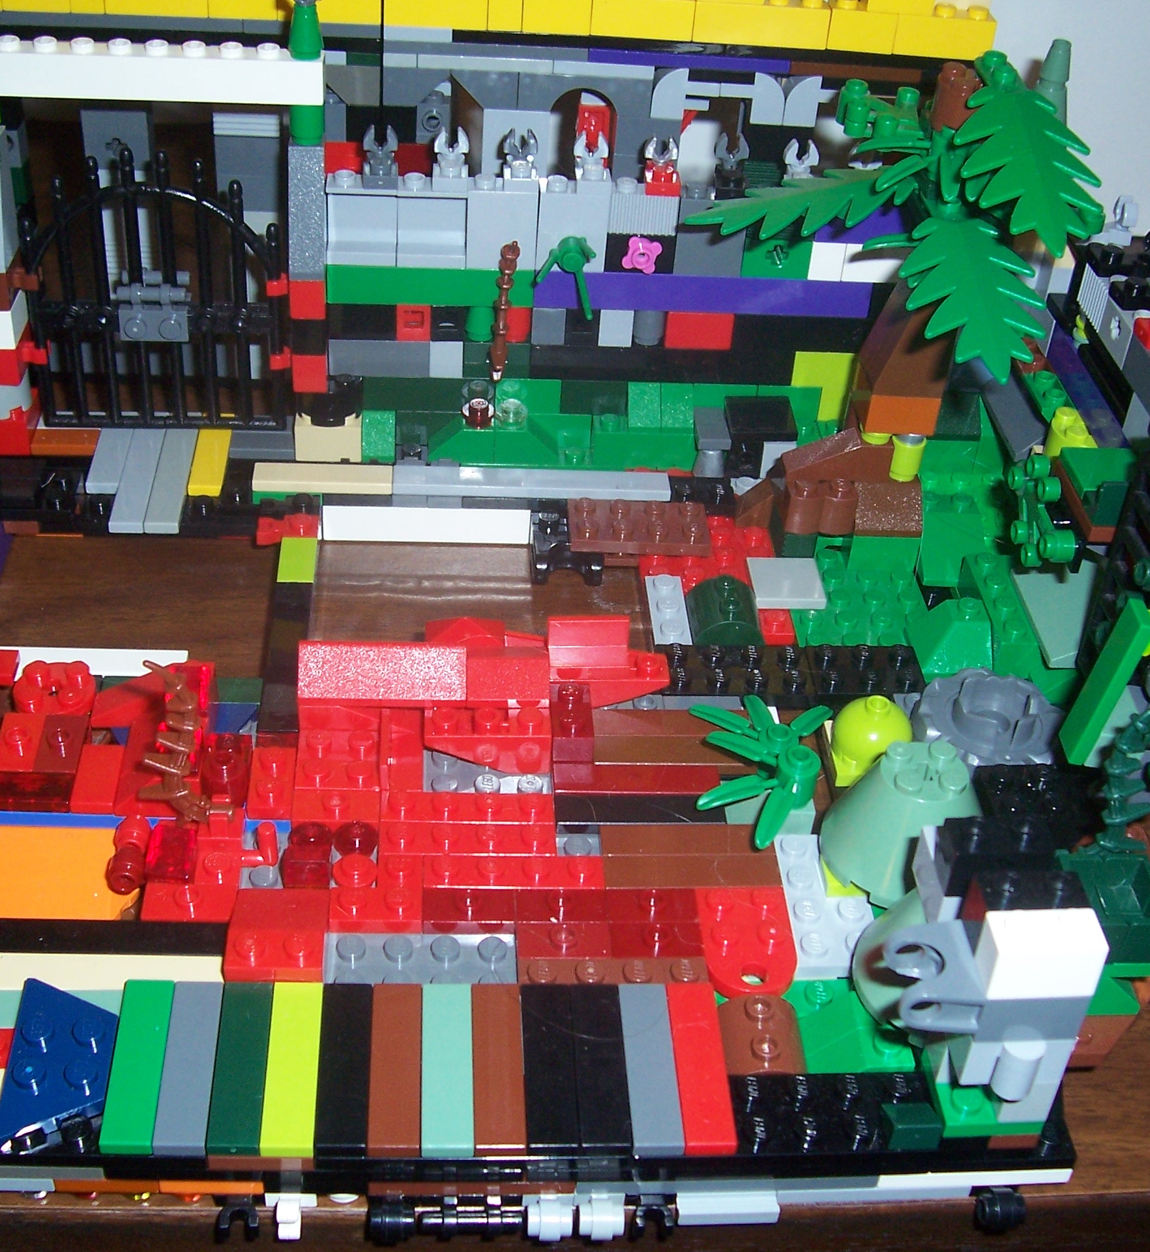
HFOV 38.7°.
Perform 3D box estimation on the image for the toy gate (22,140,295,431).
[{"bbox_3d":[-0.098,-0.076,0.379,0.060,0.071,0.005,1,36,-5],"label":"toy gate"}]

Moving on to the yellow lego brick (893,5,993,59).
[{"bbox_3d":[0.087,-0.142,0.391,0.024,0.011,0.008,2,34,-6],"label":"yellow lego brick"}]

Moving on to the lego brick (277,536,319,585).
[{"bbox_3d":[-0.060,-0.013,0.359,0.008,0.003,0.016,1,37,-5],"label":"lego brick"}]

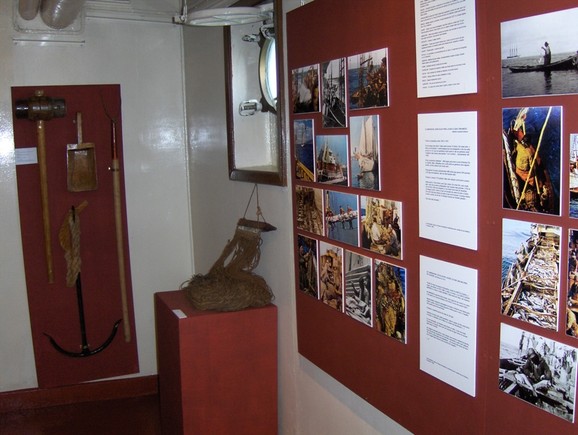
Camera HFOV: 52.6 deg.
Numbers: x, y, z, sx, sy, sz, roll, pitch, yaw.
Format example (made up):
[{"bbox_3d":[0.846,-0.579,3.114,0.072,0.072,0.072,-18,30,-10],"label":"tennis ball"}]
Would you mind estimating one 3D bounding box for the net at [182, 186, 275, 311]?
[{"bbox_3d":[-0.245,0.125,2.191,0.330,0.400,0.260,-5,9,-23],"label":"net"}]

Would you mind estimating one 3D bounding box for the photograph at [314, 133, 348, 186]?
[{"bbox_3d":[0.138,-0.181,1.861,0.008,0.151,0.205,-5,9,-23],"label":"photograph"}]

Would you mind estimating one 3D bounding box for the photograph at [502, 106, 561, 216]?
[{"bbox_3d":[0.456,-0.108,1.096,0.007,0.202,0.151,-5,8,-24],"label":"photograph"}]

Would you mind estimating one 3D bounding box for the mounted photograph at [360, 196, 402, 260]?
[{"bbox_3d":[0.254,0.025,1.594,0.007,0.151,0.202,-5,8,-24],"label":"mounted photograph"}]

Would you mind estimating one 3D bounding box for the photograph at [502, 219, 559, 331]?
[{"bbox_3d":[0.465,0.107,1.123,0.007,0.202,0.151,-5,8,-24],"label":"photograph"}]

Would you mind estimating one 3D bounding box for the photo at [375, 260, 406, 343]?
[{"bbox_3d":[0.280,0.231,1.622,0.008,0.205,0.151,-5,9,-23],"label":"photo"}]

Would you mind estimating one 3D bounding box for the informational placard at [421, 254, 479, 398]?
[{"bbox_3d":[0.377,0.252,1.403,0.008,0.297,0.210,-5,9,-23],"label":"informational placard"}]

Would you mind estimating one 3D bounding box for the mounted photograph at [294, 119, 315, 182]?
[{"bbox_3d":[0.053,-0.234,2.043,0.008,0.205,0.151,-5,9,-23],"label":"mounted photograph"}]

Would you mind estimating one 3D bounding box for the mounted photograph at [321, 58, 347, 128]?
[{"bbox_3d":[0.139,-0.381,1.816,0.008,0.205,0.151,-5,9,-23],"label":"mounted photograph"}]

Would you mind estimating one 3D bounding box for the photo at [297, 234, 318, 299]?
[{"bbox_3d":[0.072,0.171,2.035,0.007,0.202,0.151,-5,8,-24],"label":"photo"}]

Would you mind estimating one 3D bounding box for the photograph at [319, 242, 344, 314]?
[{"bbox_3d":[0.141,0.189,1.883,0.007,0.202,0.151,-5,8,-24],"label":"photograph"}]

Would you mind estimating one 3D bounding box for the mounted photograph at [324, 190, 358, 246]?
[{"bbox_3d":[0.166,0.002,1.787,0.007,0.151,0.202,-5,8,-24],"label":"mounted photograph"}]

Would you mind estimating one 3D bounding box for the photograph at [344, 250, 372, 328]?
[{"bbox_3d":[0.211,0.212,1.776,0.008,0.205,0.151,-5,9,-23],"label":"photograph"}]

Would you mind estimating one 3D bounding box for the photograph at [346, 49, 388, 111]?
[{"bbox_3d":[0.218,-0.381,1.634,0.008,0.151,0.205,-5,9,-23],"label":"photograph"}]

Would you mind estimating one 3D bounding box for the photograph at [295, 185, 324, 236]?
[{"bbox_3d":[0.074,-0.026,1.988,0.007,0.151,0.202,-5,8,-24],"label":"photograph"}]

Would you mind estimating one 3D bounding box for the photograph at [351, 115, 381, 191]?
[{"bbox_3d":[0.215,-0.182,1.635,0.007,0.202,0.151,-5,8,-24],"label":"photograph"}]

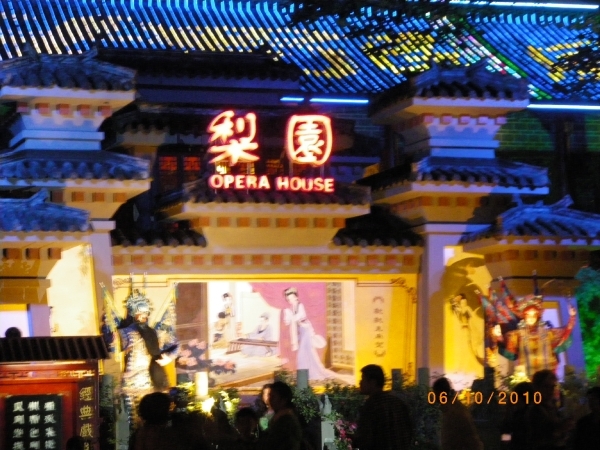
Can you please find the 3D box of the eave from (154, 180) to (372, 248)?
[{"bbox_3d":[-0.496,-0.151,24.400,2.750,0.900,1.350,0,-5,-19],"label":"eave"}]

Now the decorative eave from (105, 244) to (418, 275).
[{"bbox_3d":[-0.508,0.494,24.300,4.500,0.420,0.800,0,-5,-19],"label":"decorative eave"}]

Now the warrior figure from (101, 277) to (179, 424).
[{"bbox_3d":[-2.079,1.664,22.000,0.900,1.980,0.600,0,-5,-17],"label":"warrior figure"}]

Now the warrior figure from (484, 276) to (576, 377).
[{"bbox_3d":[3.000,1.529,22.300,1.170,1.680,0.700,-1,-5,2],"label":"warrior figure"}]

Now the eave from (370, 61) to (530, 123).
[{"bbox_3d":[2.156,-1.980,25.000,1.820,0.760,1.500,0,-5,-19],"label":"eave"}]

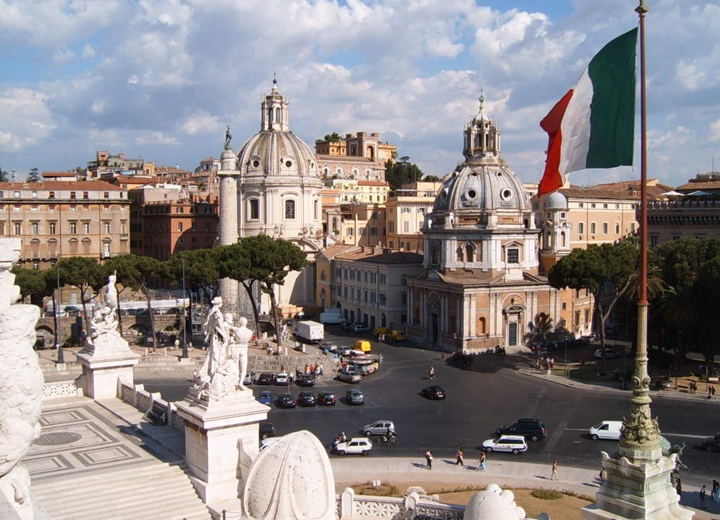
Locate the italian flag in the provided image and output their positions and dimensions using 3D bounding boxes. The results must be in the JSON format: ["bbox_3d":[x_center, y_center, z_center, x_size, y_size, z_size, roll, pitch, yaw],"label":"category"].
[{"bbox_3d":[13.064,-8.433,44.000,5.700,9.500,2.400,1,4,10],"label":"italian flag"}]

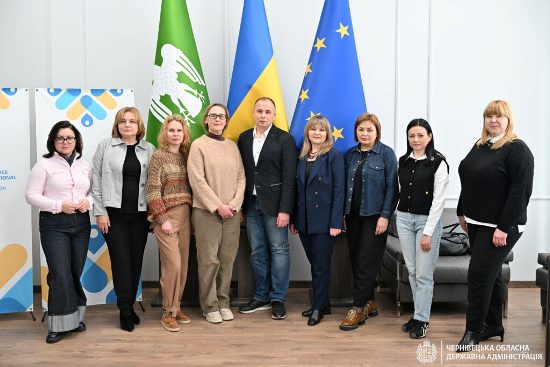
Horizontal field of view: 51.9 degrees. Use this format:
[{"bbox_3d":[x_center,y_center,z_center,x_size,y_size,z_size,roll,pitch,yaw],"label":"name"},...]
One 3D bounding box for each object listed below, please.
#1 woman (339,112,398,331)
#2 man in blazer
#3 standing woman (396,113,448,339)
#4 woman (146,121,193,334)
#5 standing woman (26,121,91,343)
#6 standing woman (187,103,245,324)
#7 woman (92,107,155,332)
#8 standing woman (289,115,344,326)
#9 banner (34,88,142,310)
[{"bbox_3d":[0.754,0.285,4.465,0.440,1.666,0.360,2,4,28],"label":"woman"},{"bbox_3d":[-0.066,0.200,4.675,0.500,1.810,0.330,1,4,18],"label":"man in blazer"},{"bbox_3d":[1.104,0.328,4.236,0.410,1.607,0.320,2,4,30],"label":"standing woman"},{"bbox_3d":[-0.826,0.294,4.427,0.410,1.652,0.340,-2,4,-25],"label":"woman"},{"bbox_3d":[-1.583,0.342,4.157,0.470,1.589,0.350,-2,4,-28],"label":"standing woman"},{"bbox_3d":[-0.480,0.237,4.554,0.440,1.751,0.310,-1,4,-12],"label":"standing woman"},{"bbox_3d":[-1.172,0.268,4.400,0.480,1.708,0.320,-1,4,-20],"label":"woman"},{"bbox_3d":[0.338,0.286,4.543,0.450,1.655,0.310,1,4,20],"label":"standing woman"},{"bbox_3d":[-1.531,0.133,4.679,0.800,1.795,0.060,-1,4,-17],"label":"banner"}]

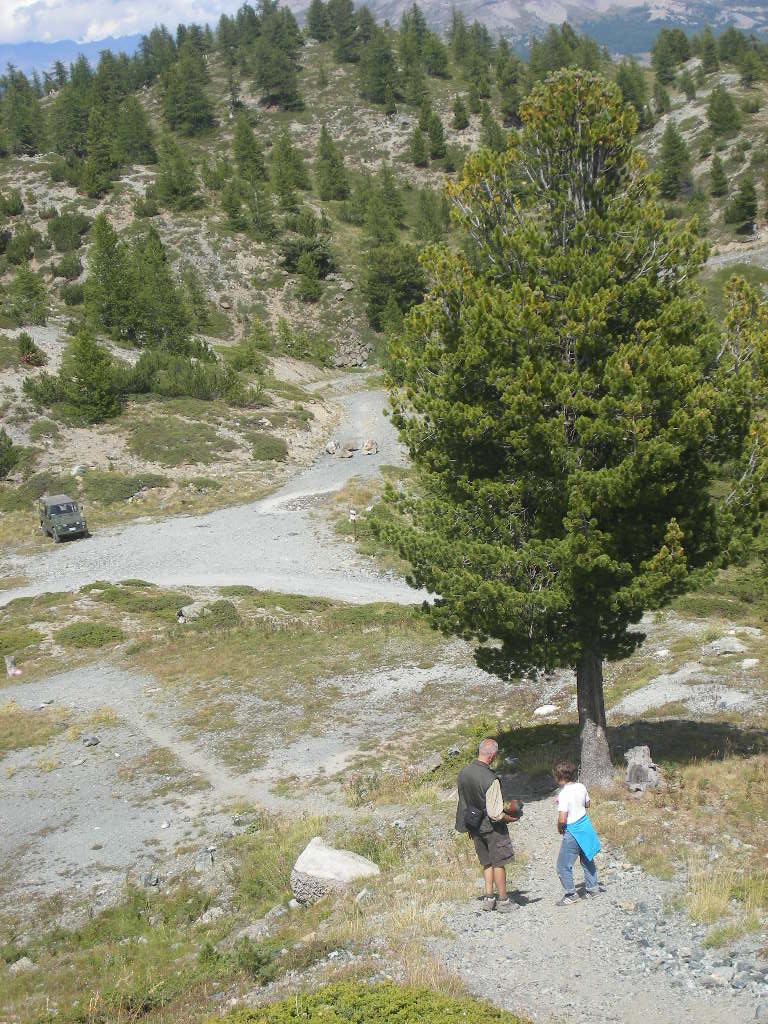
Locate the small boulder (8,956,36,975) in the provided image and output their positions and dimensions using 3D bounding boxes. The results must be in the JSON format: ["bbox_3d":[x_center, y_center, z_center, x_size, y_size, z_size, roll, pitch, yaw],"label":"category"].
[{"bbox_3d":[-3.694,4.621,20.800,0.270,0.150,0.220,0,11,0],"label":"small boulder"}]

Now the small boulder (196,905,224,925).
[{"bbox_3d":[-1.852,4.298,21.800,0.300,0.160,0.220,0,11,0],"label":"small boulder"}]

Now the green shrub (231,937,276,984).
[{"bbox_3d":[-1.186,4.085,18.600,0.420,0.350,0.400,0,11,0],"label":"green shrub"}]

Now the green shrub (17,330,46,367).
[{"bbox_3d":[-20.198,-9.378,117.000,1.700,1.900,1.600,0,11,0],"label":"green shrub"}]

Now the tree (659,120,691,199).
[{"bbox_3d":[27.021,-32.828,190.000,3.000,7.100,3.000,0,11,0],"label":"tree"}]

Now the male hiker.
[{"bbox_3d":[1.018,3.046,19.950,0.500,1.720,0.500,-9,14,-39],"label":"male hiker"}]

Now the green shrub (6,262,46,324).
[{"bbox_3d":[-21.877,-13.393,125.000,2.400,3.500,2.300,0,11,0],"label":"green shrub"}]

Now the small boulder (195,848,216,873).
[{"bbox_3d":[-2.066,4.012,23.500,0.240,0.210,0.220,0,11,0],"label":"small boulder"}]

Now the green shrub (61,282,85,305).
[{"bbox_3d":[-19.681,-13.813,129.000,1.550,1.300,1.500,0,11,0],"label":"green shrub"}]

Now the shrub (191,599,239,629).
[{"bbox_3d":[-5.531,3.332,67.000,1.600,0.800,1.400,0,11,0],"label":"shrub"}]

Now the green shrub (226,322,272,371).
[{"bbox_3d":[-10.214,-12.492,155.000,3.400,3.500,3.200,0,11,0],"label":"green shrub"}]

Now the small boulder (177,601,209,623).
[{"bbox_3d":[-6.333,3.291,67.500,1.000,0.550,0.800,0,11,0],"label":"small boulder"}]

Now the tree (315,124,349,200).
[{"bbox_3d":[-5.144,-34.246,200.000,3.300,7.400,3.300,0,11,0],"label":"tree"}]

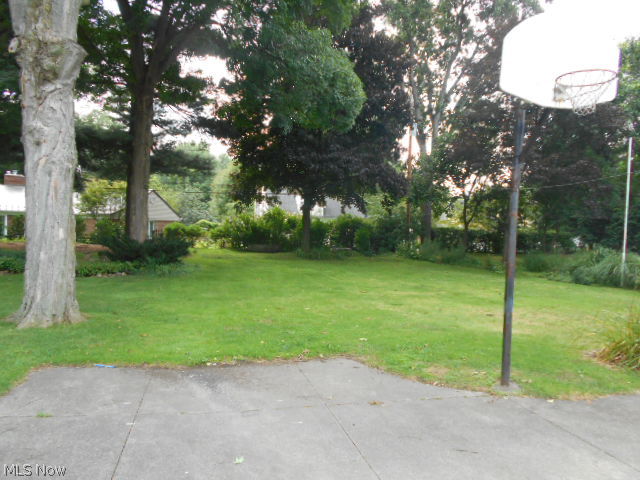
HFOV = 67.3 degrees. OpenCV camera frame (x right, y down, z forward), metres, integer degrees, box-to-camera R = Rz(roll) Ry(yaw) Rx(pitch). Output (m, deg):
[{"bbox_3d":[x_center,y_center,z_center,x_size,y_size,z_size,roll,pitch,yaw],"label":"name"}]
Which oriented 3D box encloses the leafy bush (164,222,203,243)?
[{"bbox_3d":[-8.803,-0.451,31.000,2.450,1.400,2.100,2,1,0],"label":"leafy bush"}]

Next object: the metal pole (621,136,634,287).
[{"bbox_3d":[11.049,-1.026,17.300,0.085,5.450,0.085,2,1,0],"label":"metal pole"}]

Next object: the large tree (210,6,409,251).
[{"bbox_3d":[-0.644,-6.843,29.500,12.200,15.100,11.500,2,1,0],"label":"large tree"}]

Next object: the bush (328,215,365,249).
[{"bbox_3d":[1.764,-0.533,32.000,2.400,2.300,2.000,2,1,0],"label":"bush"}]

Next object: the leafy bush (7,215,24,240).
[{"bbox_3d":[-24.071,-1.028,38.000,1.500,1.950,1.400,2,1,0],"label":"leafy bush"}]

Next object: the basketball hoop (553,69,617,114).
[{"bbox_3d":[2.345,-1.260,4.290,0.470,0.390,0.540,2,1,-14],"label":"basketball hoop"}]

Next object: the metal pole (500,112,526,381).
[{"bbox_3d":[2.095,0.040,5.210,0.090,3.100,0.090,2,1,-14],"label":"metal pole"}]

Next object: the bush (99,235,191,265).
[{"bbox_3d":[-6.864,0.371,18.800,3.600,1.250,2.500,2,1,0],"label":"bush"}]

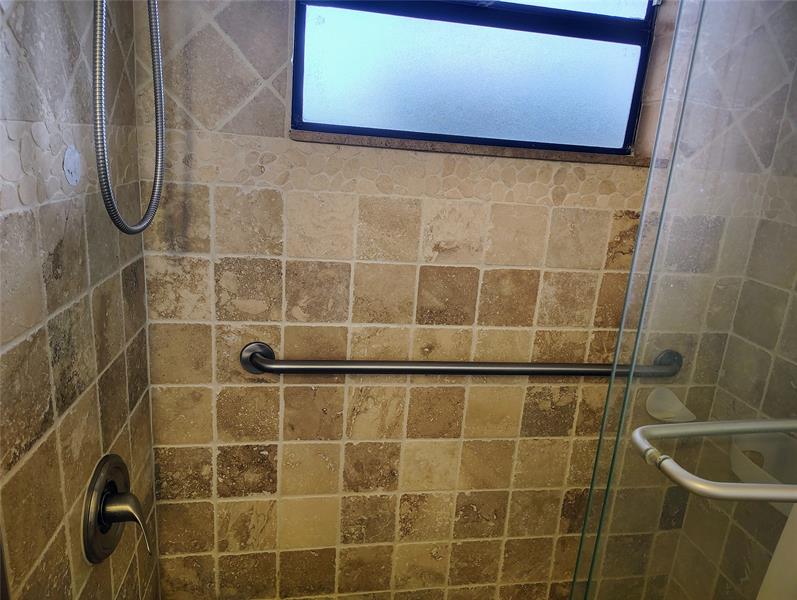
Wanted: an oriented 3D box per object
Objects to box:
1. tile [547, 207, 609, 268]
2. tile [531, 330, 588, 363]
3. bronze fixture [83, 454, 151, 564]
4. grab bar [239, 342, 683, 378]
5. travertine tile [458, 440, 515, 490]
[{"bbox_3d":[0.437,-0.148,1.351,0.148,0.146,0.012,2,15,-9],"label":"tile"},{"bbox_3d":[0.410,0.150,1.430,0.147,0.148,0.012,2,15,-9],"label":"tile"},{"bbox_3d":[-0.493,0.380,1.002,0.078,0.199,0.186,2,15,-9],"label":"bronze fixture"},{"bbox_3d":[0.201,0.161,1.357,1.148,0.081,0.070,2,15,-9],"label":"grab bar"},{"bbox_3d":[0.238,0.443,1.484,0.147,0.148,0.012,2,15,-9],"label":"travertine tile"}]

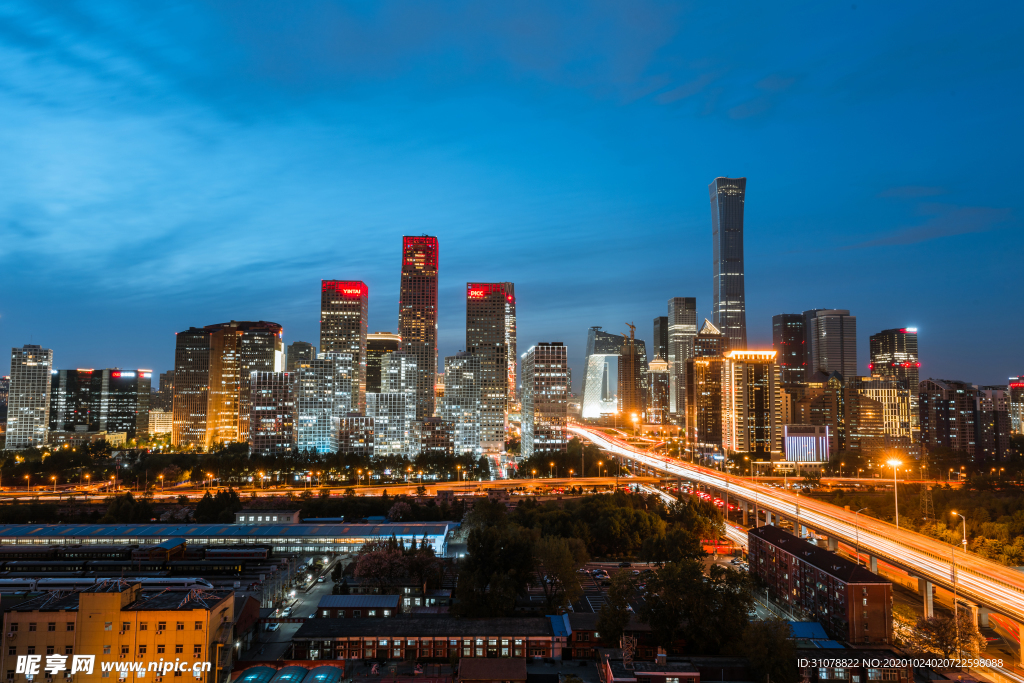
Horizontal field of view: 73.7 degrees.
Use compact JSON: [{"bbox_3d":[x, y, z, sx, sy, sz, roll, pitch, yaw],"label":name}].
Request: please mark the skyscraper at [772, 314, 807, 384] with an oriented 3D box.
[{"bbox_3d":[573.470,63.380,1412.870,46.000,236.000,46.000,0,-5,-3],"label":"skyscraper"}]

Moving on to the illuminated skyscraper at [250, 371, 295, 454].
[{"bbox_3d":[-185.880,63.350,530.700,29.000,82.000,28.000,2,-5,-26],"label":"illuminated skyscraper"}]

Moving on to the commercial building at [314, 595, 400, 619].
[{"bbox_3d":[-39.750,70.150,179.650,19.940,5.000,9.000,0,-5,-1],"label":"commercial building"}]

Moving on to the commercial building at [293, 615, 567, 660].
[{"bbox_3d":[-22.100,75.670,175.890,66.000,6.800,12.000,0,-4,-1],"label":"commercial building"}]

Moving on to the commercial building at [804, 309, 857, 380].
[{"bbox_3d":[529.010,55.290,1132.870,58.000,203.000,46.000,0,-5,-3],"label":"commercial building"}]

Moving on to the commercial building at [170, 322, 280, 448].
[{"bbox_3d":[-320.150,49.190,775.850,104.000,147.000,56.000,0,-5,-3],"label":"commercial building"}]

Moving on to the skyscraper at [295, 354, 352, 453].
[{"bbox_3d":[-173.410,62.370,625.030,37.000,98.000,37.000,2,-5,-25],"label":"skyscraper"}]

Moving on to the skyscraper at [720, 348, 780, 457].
[{"bbox_3d":[222.020,62.340,637.220,42.000,104.000,39.000,0,-4,1],"label":"skyscraper"}]

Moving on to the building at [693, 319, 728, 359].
[{"bbox_3d":[235.990,49.770,805.600,33.340,146.160,34.000,0,-5,-1],"label":"building"}]

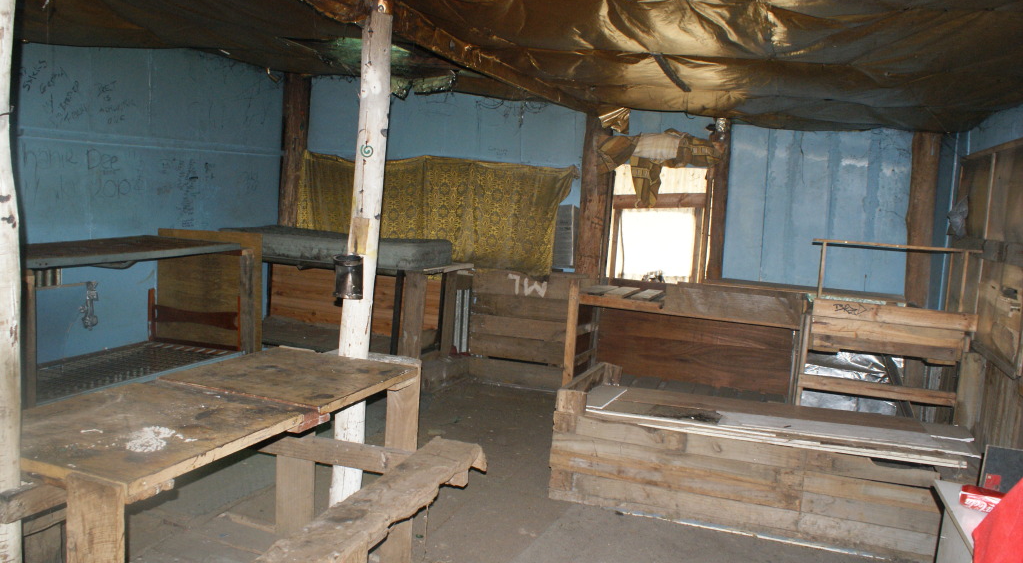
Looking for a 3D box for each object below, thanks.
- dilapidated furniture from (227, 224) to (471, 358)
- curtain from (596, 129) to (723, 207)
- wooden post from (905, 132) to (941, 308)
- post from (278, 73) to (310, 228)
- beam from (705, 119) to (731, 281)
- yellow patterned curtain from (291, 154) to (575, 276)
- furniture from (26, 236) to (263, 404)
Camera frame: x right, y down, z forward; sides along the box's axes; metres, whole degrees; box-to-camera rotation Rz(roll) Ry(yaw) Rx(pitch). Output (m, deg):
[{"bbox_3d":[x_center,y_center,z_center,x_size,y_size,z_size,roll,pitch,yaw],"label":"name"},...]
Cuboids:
[{"bbox_3d":[-1.321,0.128,6.144,1.910,1.040,0.820,6,7,24],"label":"dilapidated furniture"},{"bbox_3d":[1.124,-0.864,5.881,0.937,0.591,0.120,5,6,20],"label":"curtain"},{"bbox_3d":[2.893,0.035,5.445,0.185,2.170,0.185,2,5,20],"label":"wooden post"},{"bbox_3d":[-2.087,-0.625,7.258,0.210,2.628,0.210,8,7,20],"label":"post"},{"bbox_3d":[1.572,-0.118,5.951,0.125,2.241,0.125,4,5,20],"label":"beam"},{"bbox_3d":[-0.718,-0.565,6.228,2.550,0.880,0.080,6,7,24],"label":"yellow patterned curtain"},{"bbox_3d":[-2.546,0.222,4.898,0.810,1.010,1.740,6,7,24],"label":"furniture"}]

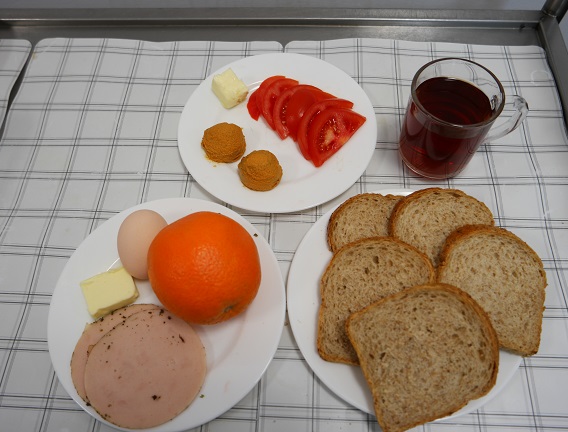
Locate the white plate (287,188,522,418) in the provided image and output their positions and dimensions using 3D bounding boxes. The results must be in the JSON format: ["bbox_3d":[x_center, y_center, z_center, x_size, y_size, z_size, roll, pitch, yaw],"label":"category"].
[{"bbox_3d":[0.097,0.067,0.359,0.190,0.019,0.190,-1,64,1],"label":"white plate"}]

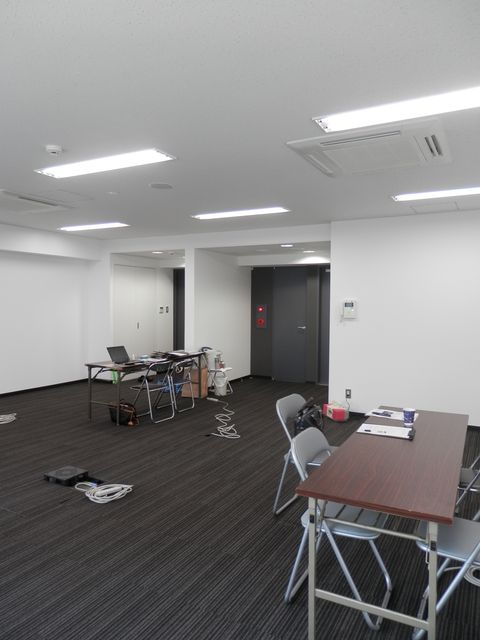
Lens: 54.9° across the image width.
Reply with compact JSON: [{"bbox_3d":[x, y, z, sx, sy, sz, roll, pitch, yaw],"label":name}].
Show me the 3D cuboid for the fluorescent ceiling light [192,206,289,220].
[{"bbox_3d":[-0.020,-1.281,5.579,1.240,0.050,0.235,2,3,28],"label":"fluorescent ceiling light"}]

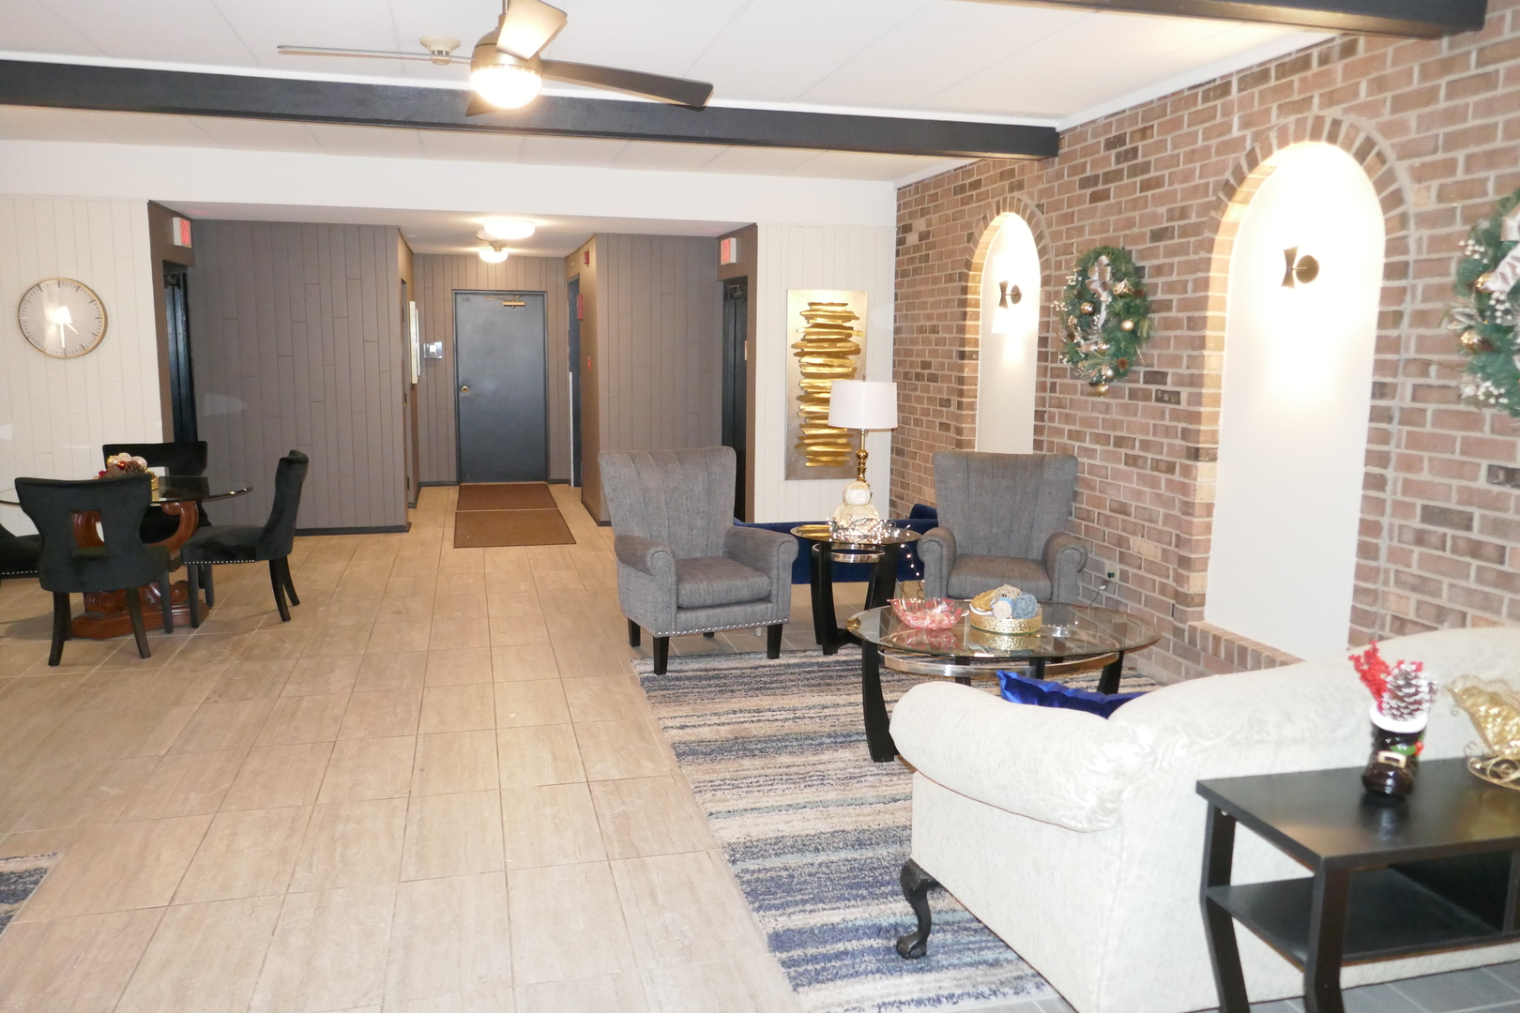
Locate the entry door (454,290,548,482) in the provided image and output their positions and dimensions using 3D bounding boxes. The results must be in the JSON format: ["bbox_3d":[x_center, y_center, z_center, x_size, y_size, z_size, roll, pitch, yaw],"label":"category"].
[{"bbox_3d":[-2.806,-1.303,11.562,0.985,2.090,0.080,-1,9,-15],"label":"entry door"}]

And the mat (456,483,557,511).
[{"bbox_3d":[-2.606,-0.119,10.780,0.920,0.012,1.830,-1,9,-15],"label":"mat"}]

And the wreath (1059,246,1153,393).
[{"bbox_3d":[1.747,-0.947,5.338,0.170,0.730,0.700,-1,9,-15],"label":"wreath"}]

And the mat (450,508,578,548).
[{"bbox_3d":[-2.121,0.169,9.030,0.931,0.012,1.775,-1,9,-15],"label":"mat"}]

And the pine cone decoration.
[{"bbox_3d":[1.453,0.419,2.370,0.110,0.135,0.110,-1,9,-15],"label":"pine cone decoration"}]

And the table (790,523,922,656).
[{"bbox_3d":[0.496,0.446,5.535,0.685,0.608,0.685,1,9,0],"label":"table"}]

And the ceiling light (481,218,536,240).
[{"bbox_3d":[-1.881,-2.077,7.943,0.380,0.120,0.380,-1,9,-15],"label":"ceiling light"}]

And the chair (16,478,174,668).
[{"bbox_3d":[-3.244,0.263,5.210,0.540,0.920,0.600,-2,9,-22],"label":"chair"}]

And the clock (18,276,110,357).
[{"bbox_3d":[-4.519,-1.220,6.847,0.511,0.511,0.050,-1,9,-15],"label":"clock"}]

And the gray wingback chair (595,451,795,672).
[{"bbox_3d":[-0.334,0.244,5.466,0.770,1.030,0.730,-4,10,-28],"label":"gray wingback chair"}]

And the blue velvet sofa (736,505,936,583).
[{"bbox_3d":[0.479,0.296,6.191,1.500,0.640,0.760,-1,9,-11],"label":"blue velvet sofa"}]

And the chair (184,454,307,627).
[{"bbox_3d":[-2.876,0.159,5.948,0.600,0.920,0.540,-1,9,-17],"label":"chair"}]

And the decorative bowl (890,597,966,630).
[{"bbox_3d":[0.685,0.431,4.258,0.310,0.095,0.300,-1,9,-15],"label":"decorative bowl"}]

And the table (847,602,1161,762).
[{"bbox_3d":[0.995,0.720,4.382,1.300,0.475,0.900,0,9,-7],"label":"table"}]

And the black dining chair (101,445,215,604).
[{"bbox_3d":[-3.591,0.106,6.302,0.580,0.920,0.600,-4,10,-27],"label":"black dining chair"}]

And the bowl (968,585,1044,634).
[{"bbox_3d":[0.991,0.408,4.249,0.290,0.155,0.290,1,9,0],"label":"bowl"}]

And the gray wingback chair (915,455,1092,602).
[{"bbox_3d":[1.275,0.254,5.587,0.810,1.000,0.760,3,9,12],"label":"gray wingback chair"}]

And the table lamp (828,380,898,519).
[{"bbox_3d":[0.535,-0.273,5.575,0.371,0.803,0.371,1,9,0],"label":"table lamp"}]

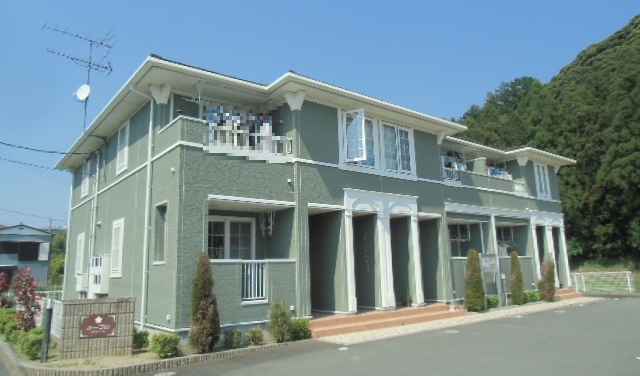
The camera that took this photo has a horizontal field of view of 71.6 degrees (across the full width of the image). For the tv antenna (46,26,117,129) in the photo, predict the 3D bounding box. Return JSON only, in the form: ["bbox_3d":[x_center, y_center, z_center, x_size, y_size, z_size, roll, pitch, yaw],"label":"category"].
[{"bbox_3d":[-7.664,-3.462,13.990,2.021,3.547,1.040,8,-14,-43],"label":"tv antenna"}]

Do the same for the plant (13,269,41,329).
[{"bbox_3d":[-8.116,3.112,12.262,0.720,1.747,0.720,5,-13,-33],"label":"plant"}]

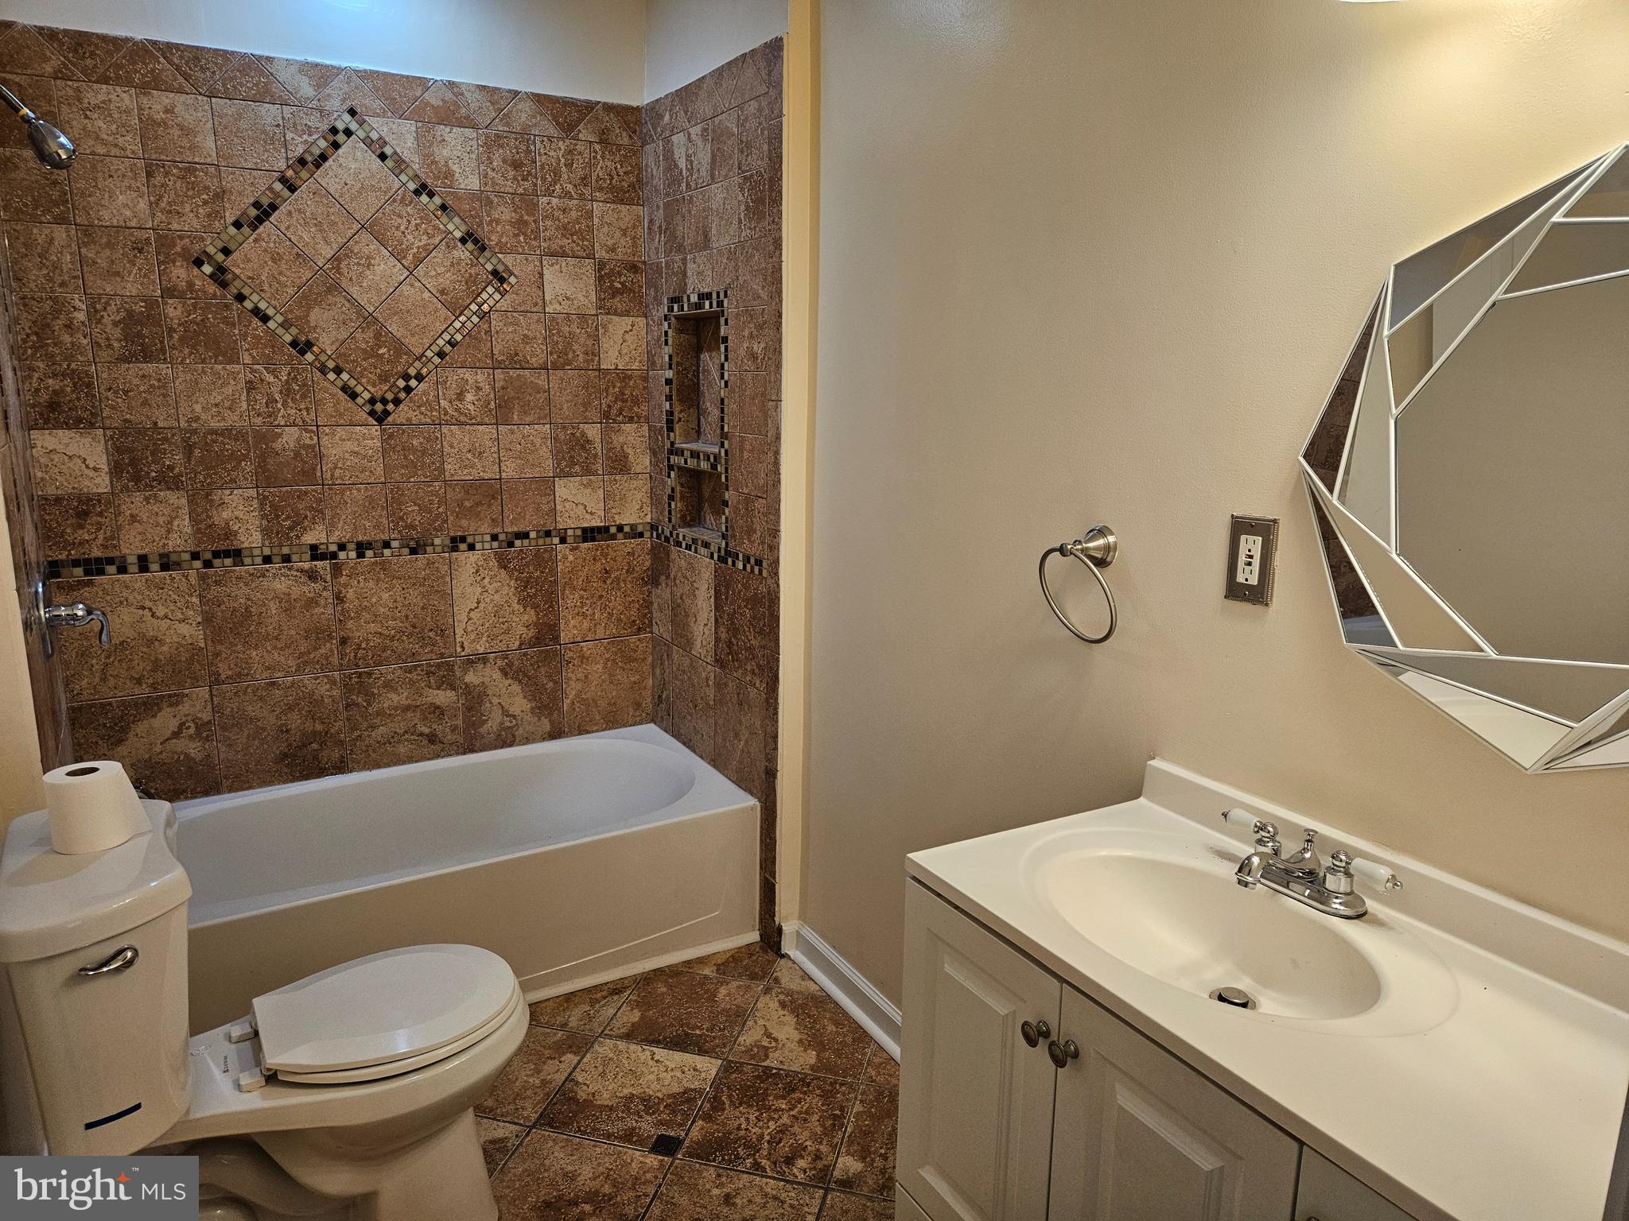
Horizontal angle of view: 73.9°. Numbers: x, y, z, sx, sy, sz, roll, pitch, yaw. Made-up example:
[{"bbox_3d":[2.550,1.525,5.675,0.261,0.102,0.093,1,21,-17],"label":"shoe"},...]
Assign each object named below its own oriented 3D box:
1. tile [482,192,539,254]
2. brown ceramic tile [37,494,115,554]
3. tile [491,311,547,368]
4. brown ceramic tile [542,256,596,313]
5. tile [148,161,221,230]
[{"bbox_3d":[-0.822,-1.053,2.954,0.149,0.152,0.010,-7,14,-29],"label":"tile"},{"bbox_3d":[-1.744,-0.199,2.570,0.141,0.147,0.010,-6,13,-29],"label":"brown ceramic tile"},{"bbox_3d":[-0.812,-0.746,2.978,0.149,0.149,0.010,-7,14,-30],"label":"tile"},{"bbox_3d":[-0.686,-0.914,3.043,0.147,0.152,0.010,-6,13,-29],"label":"brown ceramic tile"},{"bbox_3d":[-1.494,-0.982,2.573,0.149,0.152,0.010,-7,14,-29],"label":"tile"}]

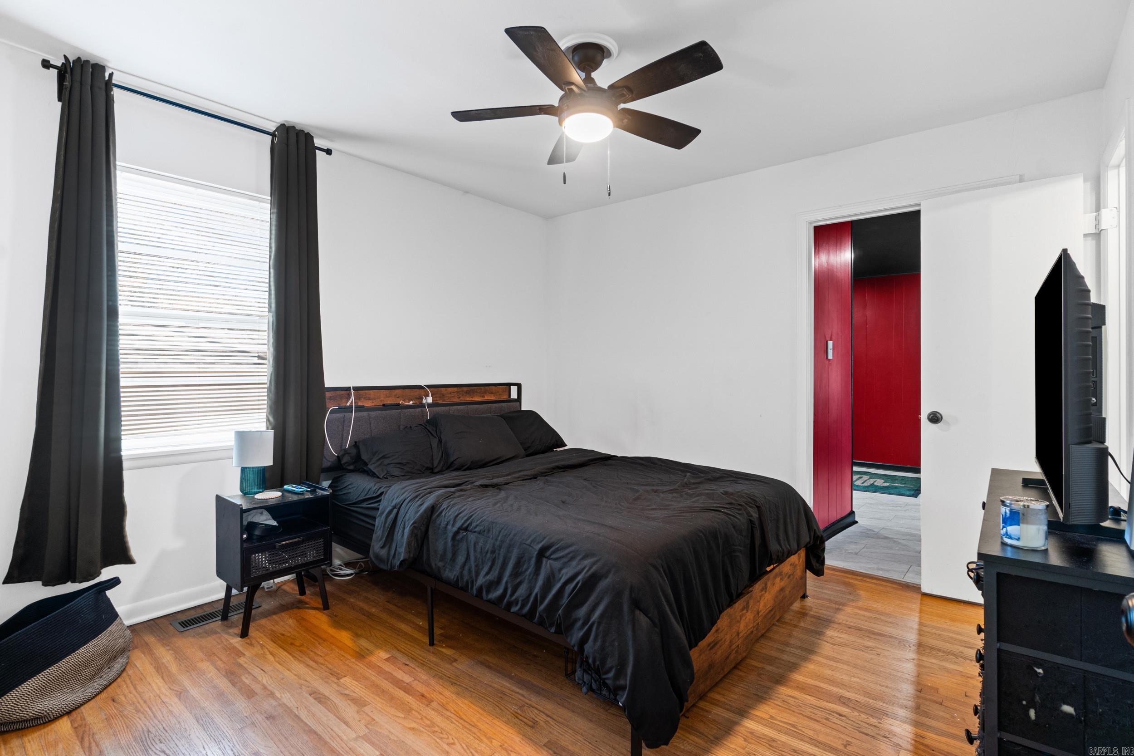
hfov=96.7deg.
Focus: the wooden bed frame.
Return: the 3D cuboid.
[{"bbox_3d":[-0.084,0.595,2.727,2.160,1.050,1.545,1,1,40],"label":"wooden bed frame"}]

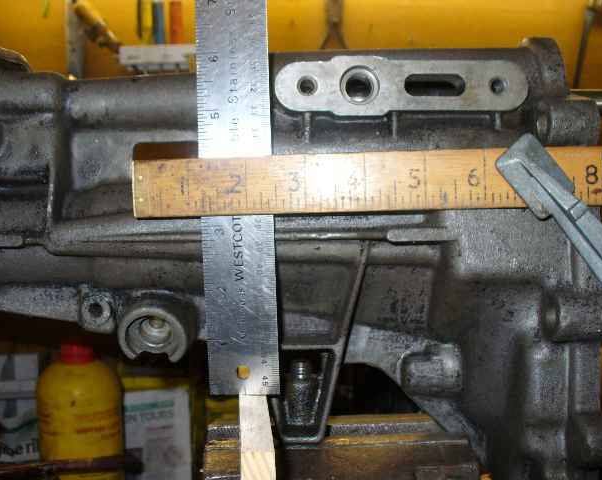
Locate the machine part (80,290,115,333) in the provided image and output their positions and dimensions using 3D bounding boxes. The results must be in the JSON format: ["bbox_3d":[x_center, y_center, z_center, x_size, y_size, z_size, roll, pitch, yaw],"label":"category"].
[{"bbox_3d":[-0.094,0.033,0.317,0.017,0.019,0.013,0,1,0],"label":"machine part"}]

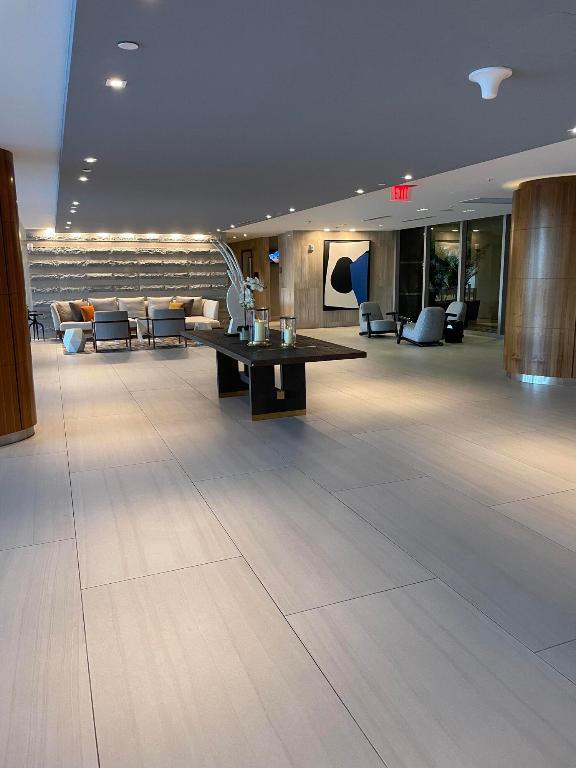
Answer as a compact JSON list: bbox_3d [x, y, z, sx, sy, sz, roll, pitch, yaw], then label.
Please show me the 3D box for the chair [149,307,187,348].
[{"bbox_3d":[-2.523,-1.176,11.978,0.660,0.785,0.690,-5,12,-21],"label":"chair"}]

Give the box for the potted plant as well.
[{"bbox_3d":[-0.480,-0.997,7.600,0.300,0.810,0.260,-5,12,-21],"label":"potted plant"}]

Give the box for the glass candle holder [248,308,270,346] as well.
[{"bbox_3d":[-0.354,-0.696,7.042,0.255,0.430,0.255,-1,11,0],"label":"glass candle holder"}]

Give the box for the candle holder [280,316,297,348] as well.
[{"bbox_3d":[0.002,-0.516,5.723,0.138,0.294,0.138,-6,12,-21],"label":"candle holder"}]

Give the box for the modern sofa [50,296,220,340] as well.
[{"bbox_3d":[-3.484,-1.453,13.282,3.700,0.876,1.150,-1,11,-2],"label":"modern sofa"}]

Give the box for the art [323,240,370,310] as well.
[{"bbox_3d":[1.560,-2.850,15.188,1.369,1.780,0.060,-6,12,-21],"label":"art"}]

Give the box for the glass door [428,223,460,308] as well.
[{"bbox_3d":[3.691,-2.513,13.766,0.080,2.480,1.322,-6,12,-21],"label":"glass door"}]

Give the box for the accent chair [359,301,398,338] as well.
[{"bbox_3d":[2.062,-1.490,13.188,0.700,0.743,0.720,-5,12,-19],"label":"accent chair"}]

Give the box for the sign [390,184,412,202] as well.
[{"bbox_3d":[1.453,-2.435,7.395,0.330,0.210,0.050,-5,12,-21],"label":"sign"}]

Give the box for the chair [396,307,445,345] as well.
[{"bbox_3d":[2.665,-1.186,11.570,0.700,0.743,0.720,-9,13,-34],"label":"chair"}]

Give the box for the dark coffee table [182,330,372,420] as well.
[{"bbox_3d":[-0.388,-0.276,7.598,1.319,0.607,3.395,-5,12,-21],"label":"dark coffee table"}]

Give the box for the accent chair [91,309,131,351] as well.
[{"bbox_3d":[-3.565,-1.085,11.614,0.660,0.785,0.690,-5,12,-21],"label":"accent chair"}]

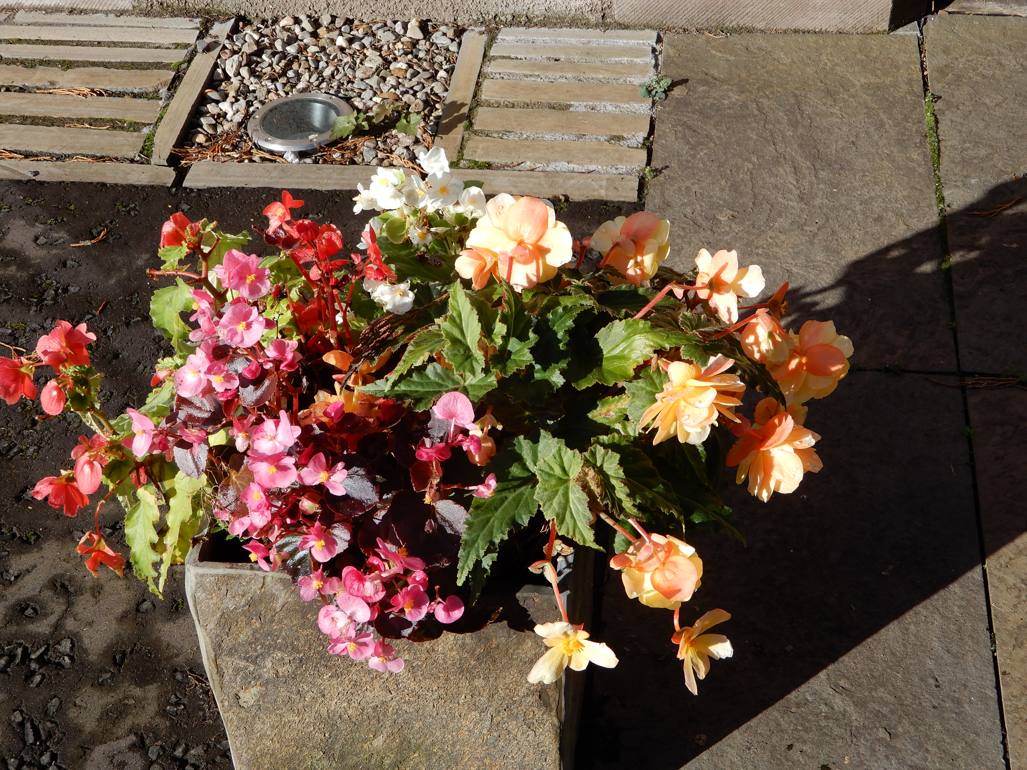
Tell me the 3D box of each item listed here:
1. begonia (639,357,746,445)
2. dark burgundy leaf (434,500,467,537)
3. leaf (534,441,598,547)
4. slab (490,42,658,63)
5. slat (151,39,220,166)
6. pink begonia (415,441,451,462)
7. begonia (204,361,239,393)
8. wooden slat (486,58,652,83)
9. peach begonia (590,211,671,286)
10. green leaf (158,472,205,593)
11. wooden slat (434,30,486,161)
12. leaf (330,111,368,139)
[{"bbox_3d":[0.143,0.012,1.192,0.083,0.072,0.055,0,20,-19],"label":"begonia"},{"bbox_3d":[-0.049,0.106,1.178,0.025,0.010,0.037,-40,74,10],"label":"dark burgundy leaf"},{"bbox_3d":[0.045,0.090,1.207,0.054,0.025,0.094,-21,90,8],"label":"leaf"},{"bbox_3d":[0.104,-0.589,2.665,0.290,0.025,0.042,3,45,7],"label":"slab"},{"bbox_3d":[-0.576,-0.497,2.644,0.044,0.040,0.392,2,45,6],"label":"slat"},{"bbox_3d":[-0.064,0.053,1.185,0.028,0.022,0.024,0,34,0],"label":"pink begonia"},{"bbox_3d":[-0.262,-0.007,1.330,0.032,0.030,0.017,-17,12,-11],"label":"begonia"},{"bbox_3d":[0.102,-0.543,2.612,0.285,0.035,0.041,4,46,6],"label":"wooden slat"},{"bbox_3d":[0.102,-0.118,1.288,0.071,0.067,0.048,0,21,9],"label":"peach begonia"},{"bbox_3d":[-0.293,0.130,1.310,0.038,0.118,0.025,21,17,-10],"label":"green leaf"},{"bbox_3d":[-0.091,-0.487,2.567,0.045,0.035,0.388,4,46,6],"label":"wooden slat"},{"bbox_3d":[-0.277,-0.436,2.490,0.060,0.032,0.050,-10,46,-4],"label":"leaf"}]

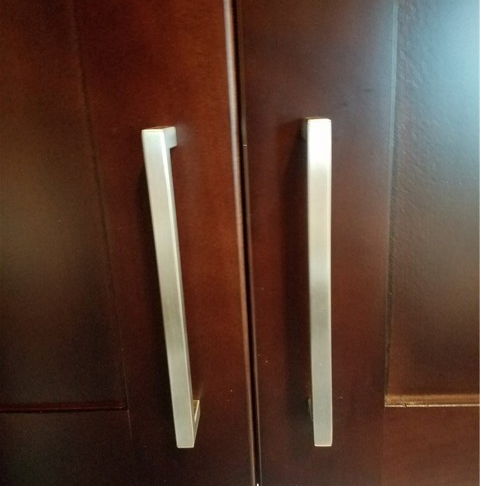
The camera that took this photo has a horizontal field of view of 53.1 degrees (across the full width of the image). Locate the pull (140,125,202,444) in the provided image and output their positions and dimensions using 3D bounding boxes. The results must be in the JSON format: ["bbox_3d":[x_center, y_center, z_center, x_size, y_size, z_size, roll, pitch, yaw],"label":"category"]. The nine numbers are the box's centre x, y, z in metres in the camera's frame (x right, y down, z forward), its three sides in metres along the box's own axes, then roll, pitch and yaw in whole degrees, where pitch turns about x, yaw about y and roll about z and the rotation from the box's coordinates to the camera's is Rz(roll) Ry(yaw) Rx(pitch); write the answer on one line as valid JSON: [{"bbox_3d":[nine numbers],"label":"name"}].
[{"bbox_3d":[-0.033,0.026,0.252,0.010,0.168,0.029,-2,16,4],"label":"pull"}]

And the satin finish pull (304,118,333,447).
[{"bbox_3d":[0.040,0.023,0.246,0.010,0.168,0.029,-2,16,4],"label":"satin finish pull"}]

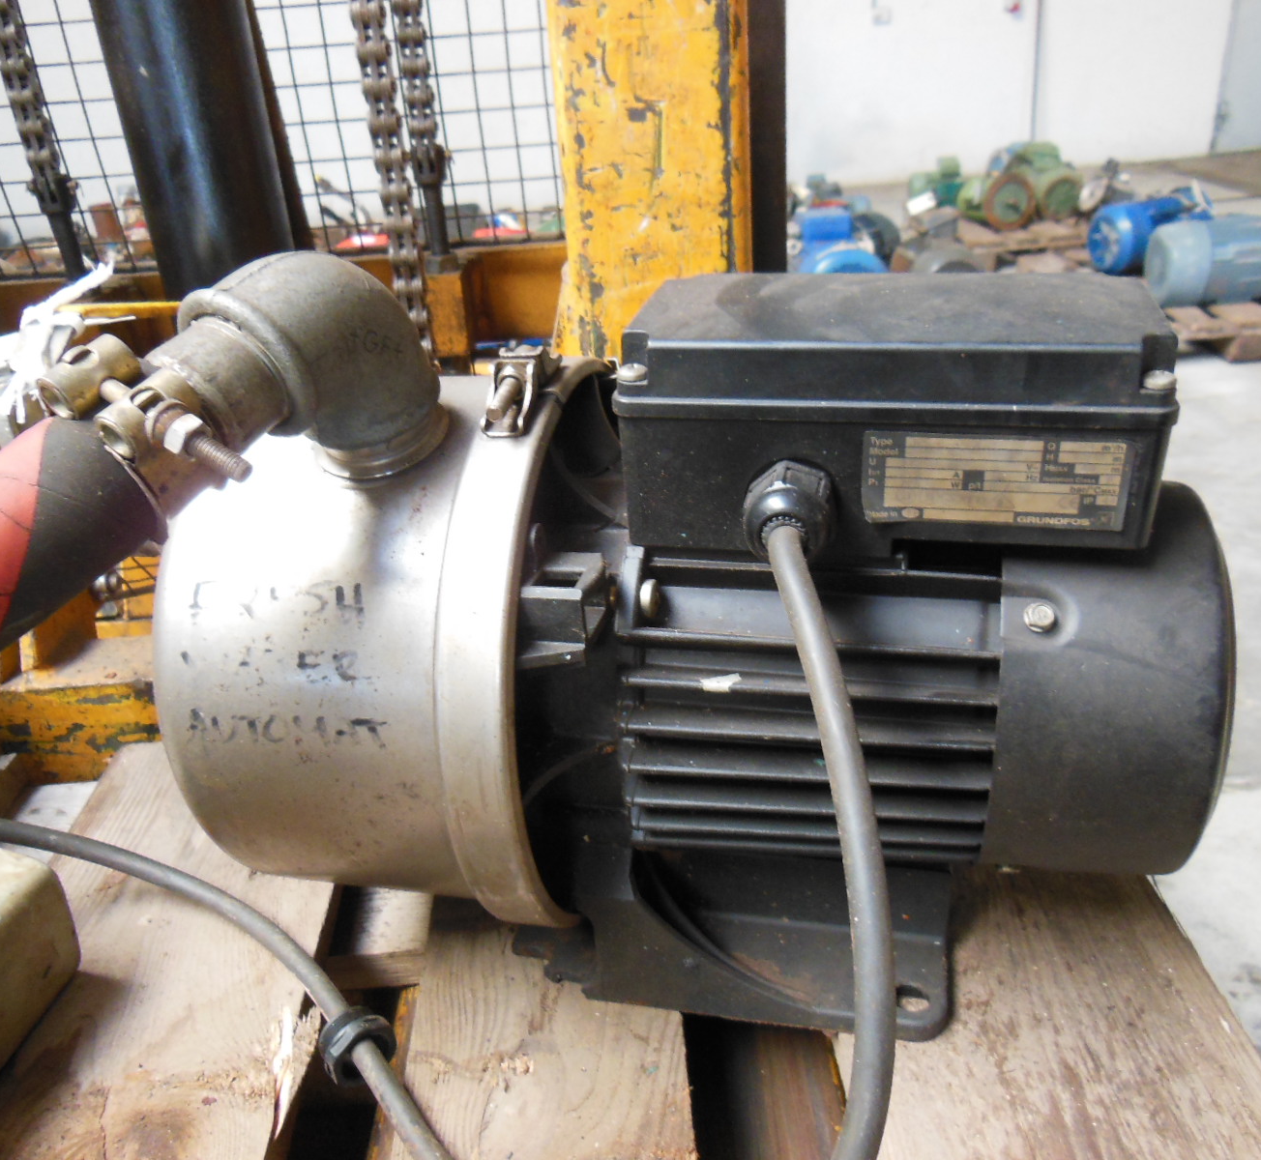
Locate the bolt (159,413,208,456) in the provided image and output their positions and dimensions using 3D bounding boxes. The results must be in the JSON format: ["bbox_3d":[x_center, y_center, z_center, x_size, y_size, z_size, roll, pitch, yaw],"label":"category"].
[{"bbox_3d":[-0.107,-0.035,0.268,0.006,0.010,0.010,32,53,2],"label":"bolt"}]

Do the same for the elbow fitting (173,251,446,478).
[{"bbox_3d":[-0.094,-0.070,0.342,0.048,0.076,0.071,13,49,24],"label":"elbow fitting"}]

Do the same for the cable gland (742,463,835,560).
[{"bbox_3d":[0.042,-0.018,0.310,0.024,0.024,0.027,3,27,15],"label":"cable gland"}]

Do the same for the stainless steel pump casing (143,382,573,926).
[{"bbox_3d":[-0.069,0.020,0.442,0.134,0.210,0.210,3,27,15],"label":"stainless steel pump casing"}]

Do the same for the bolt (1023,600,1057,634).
[{"bbox_3d":[0.118,0.010,0.321,0.009,0.009,0.004,3,-15,15],"label":"bolt"}]

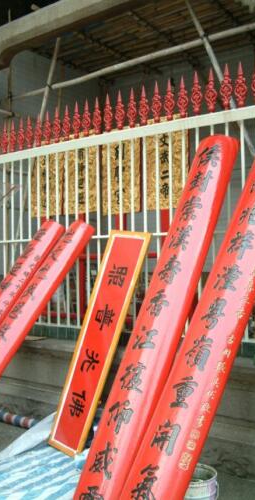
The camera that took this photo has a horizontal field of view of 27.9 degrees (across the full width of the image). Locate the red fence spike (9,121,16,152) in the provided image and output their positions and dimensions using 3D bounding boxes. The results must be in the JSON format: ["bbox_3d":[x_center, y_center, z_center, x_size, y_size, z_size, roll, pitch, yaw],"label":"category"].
[{"bbox_3d":[-1.127,-1.126,5.064,0.088,0.325,0.045,-2,-2,36],"label":"red fence spike"}]

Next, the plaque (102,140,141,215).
[{"bbox_3d":[-0.036,-0.730,4.766,0.440,0.800,0.040,-2,-2,36],"label":"plaque"}]

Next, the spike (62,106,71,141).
[{"bbox_3d":[-0.546,-1.145,4.639,0.088,0.325,0.045,-2,-2,36],"label":"spike"}]

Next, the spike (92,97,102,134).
[{"bbox_3d":[-0.260,-1.157,4.426,0.088,0.325,0.045,-2,-2,36],"label":"spike"}]

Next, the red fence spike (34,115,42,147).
[{"bbox_3d":[-0.853,-1.154,4.957,0.086,0.332,0.079,-1,-1,0],"label":"red fence spike"}]

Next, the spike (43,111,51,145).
[{"bbox_3d":[-0.757,-1.157,4.890,0.086,0.332,0.079,-2,-2,35],"label":"spike"}]

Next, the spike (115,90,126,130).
[{"bbox_3d":[-0.064,-1.169,4.285,0.088,0.325,0.045,-2,-2,36],"label":"spike"}]

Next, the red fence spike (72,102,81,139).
[{"bbox_3d":[-0.460,-1.181,4.681,0.086,0.332,0.079,-2,-2,35],"label":"red fence spike"}]

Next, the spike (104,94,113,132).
[{"bbox_3d":[-0.168,-1.199,4.475,0.086,0.332,0.079,-2,-2,35],"label":"spike"}]

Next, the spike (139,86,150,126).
[{"bbox_3d":[0.138,-1.194,4.259,0.086,0.332,0.079,-2,-2,35],"label":"spike"}]

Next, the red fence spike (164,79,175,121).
[{"bbox_3d":[0.330,-1.173,4.001,0.088,0.325,0.045,-2,-2,36],"label":"red fence spike"}]

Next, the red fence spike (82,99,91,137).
[{"bbox_3d":[-0.366,-1.189,4.615,0.086,0.332,0.079,-2,-2,35],"label":"red fence spike"}]

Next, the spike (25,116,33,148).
[{"bbox_3d":[-0.958,-1.153,5.031,0.086,0.332,0.079,-1,-1,0],"label":"spike"}]

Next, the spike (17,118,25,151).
[{"bbox_3d":[-1.050,-1.148,5.096,0.086,0.332,0.079,-1,-1,0],"label":"spike"}]

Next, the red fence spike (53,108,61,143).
[{"bbox_3d":[-0.643,-1.148,4.710,0.088,0.325,0.045,-2,-2,36],"label":"red fence spike"}]

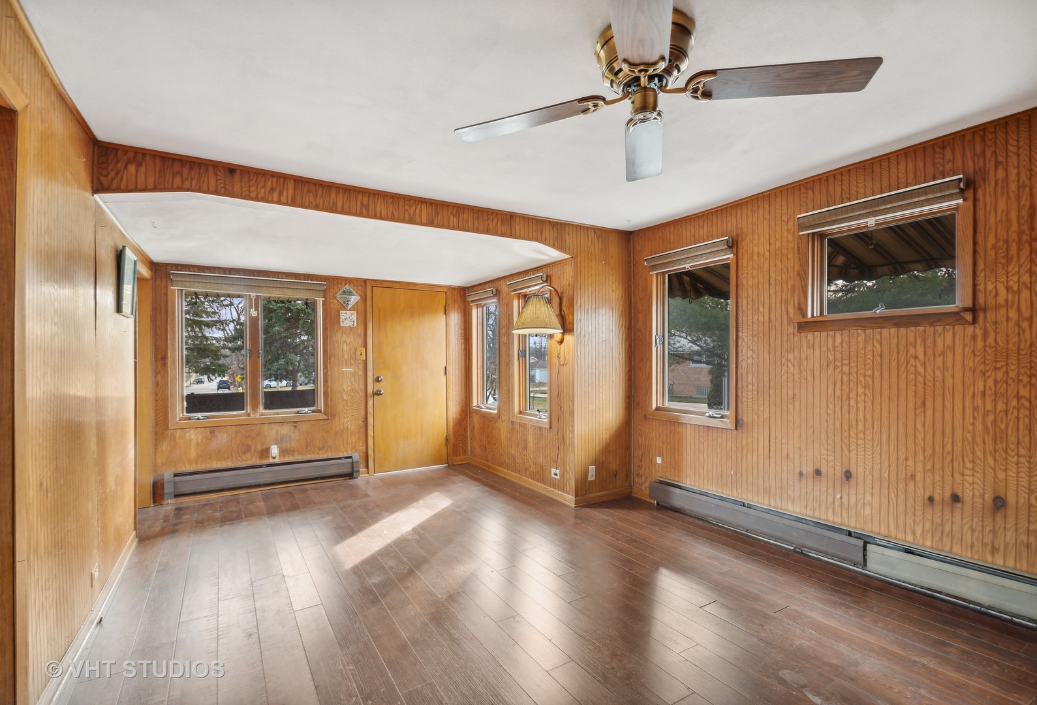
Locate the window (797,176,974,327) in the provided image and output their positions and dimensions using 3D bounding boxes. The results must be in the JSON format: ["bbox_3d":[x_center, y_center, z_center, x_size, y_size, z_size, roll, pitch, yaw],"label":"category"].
[{"bbox_3d":[2.019,-0.501,2.509,0.120,0.731,0.796,0,0,-33],"label":"window"}]

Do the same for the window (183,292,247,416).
[{"bbox_3d":[-2.834,0.003,4.134,0.498,1.172,0.080,0,0,-30],"label":"window"}]

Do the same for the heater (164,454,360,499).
[{"bbox_3d":[-2.391,1.185,4.264,1.617,0.220,0.075,0,0,-30],"label":"heater"}]

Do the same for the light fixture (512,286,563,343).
[{"bbox_3d":[0.177,-0.320,3.722,0.447,0.492,0.424,0,0,-33],"label":"light fixture"}]

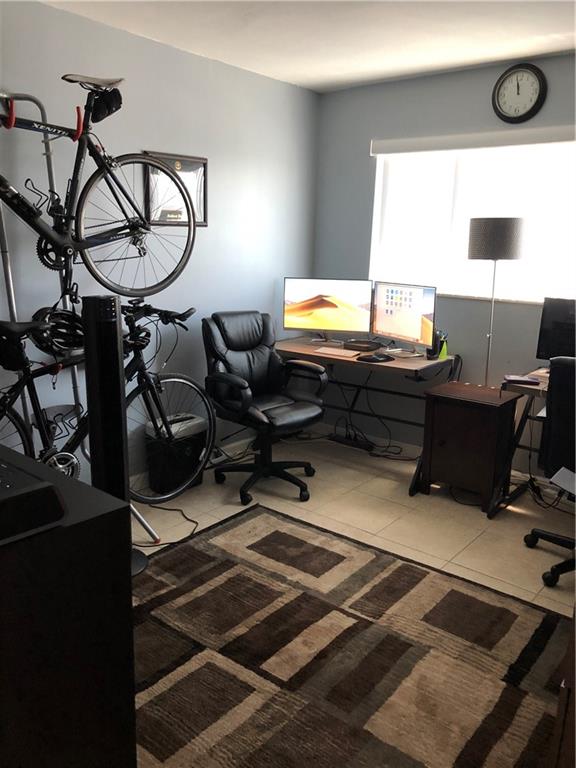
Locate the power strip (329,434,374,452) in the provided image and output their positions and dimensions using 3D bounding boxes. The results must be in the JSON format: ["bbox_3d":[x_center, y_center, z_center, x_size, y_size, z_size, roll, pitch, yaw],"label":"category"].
[{"bbox_3d":[0.460,0.432,4.641,0.410,0.045,0.060,12,17,37],"label":"power strip"}]

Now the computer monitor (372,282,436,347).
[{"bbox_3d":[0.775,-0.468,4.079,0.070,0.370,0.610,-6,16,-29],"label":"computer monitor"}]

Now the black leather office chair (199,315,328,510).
[{"bbox_3d":[-0.117,0.111,3.765,0.660,1.050,0.690,-12,19,-43],"label":"black leather office chair"}]

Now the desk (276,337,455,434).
[{"bbox_3d":[0.453,0.154,4.246,1.180,0.770,0.560,11,16,33],"label":"desk"}]

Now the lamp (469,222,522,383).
[{"bbox_3d":[1.198,-0.157,3.763,0.315,1.640,0.315,12,17,37],"label":"lamp"}]

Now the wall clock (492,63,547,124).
[{"bbox_3d":[1.304,-1.643,3.513,0.305,0.305,0.045,12,17,37],"label":"wall clock"}]

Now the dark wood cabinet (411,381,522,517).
[{"bbox_3d":[1.078,0.366,3.720,0.430,0.637,0.375,11,16,33],"label":"dark wood cabinet"}]

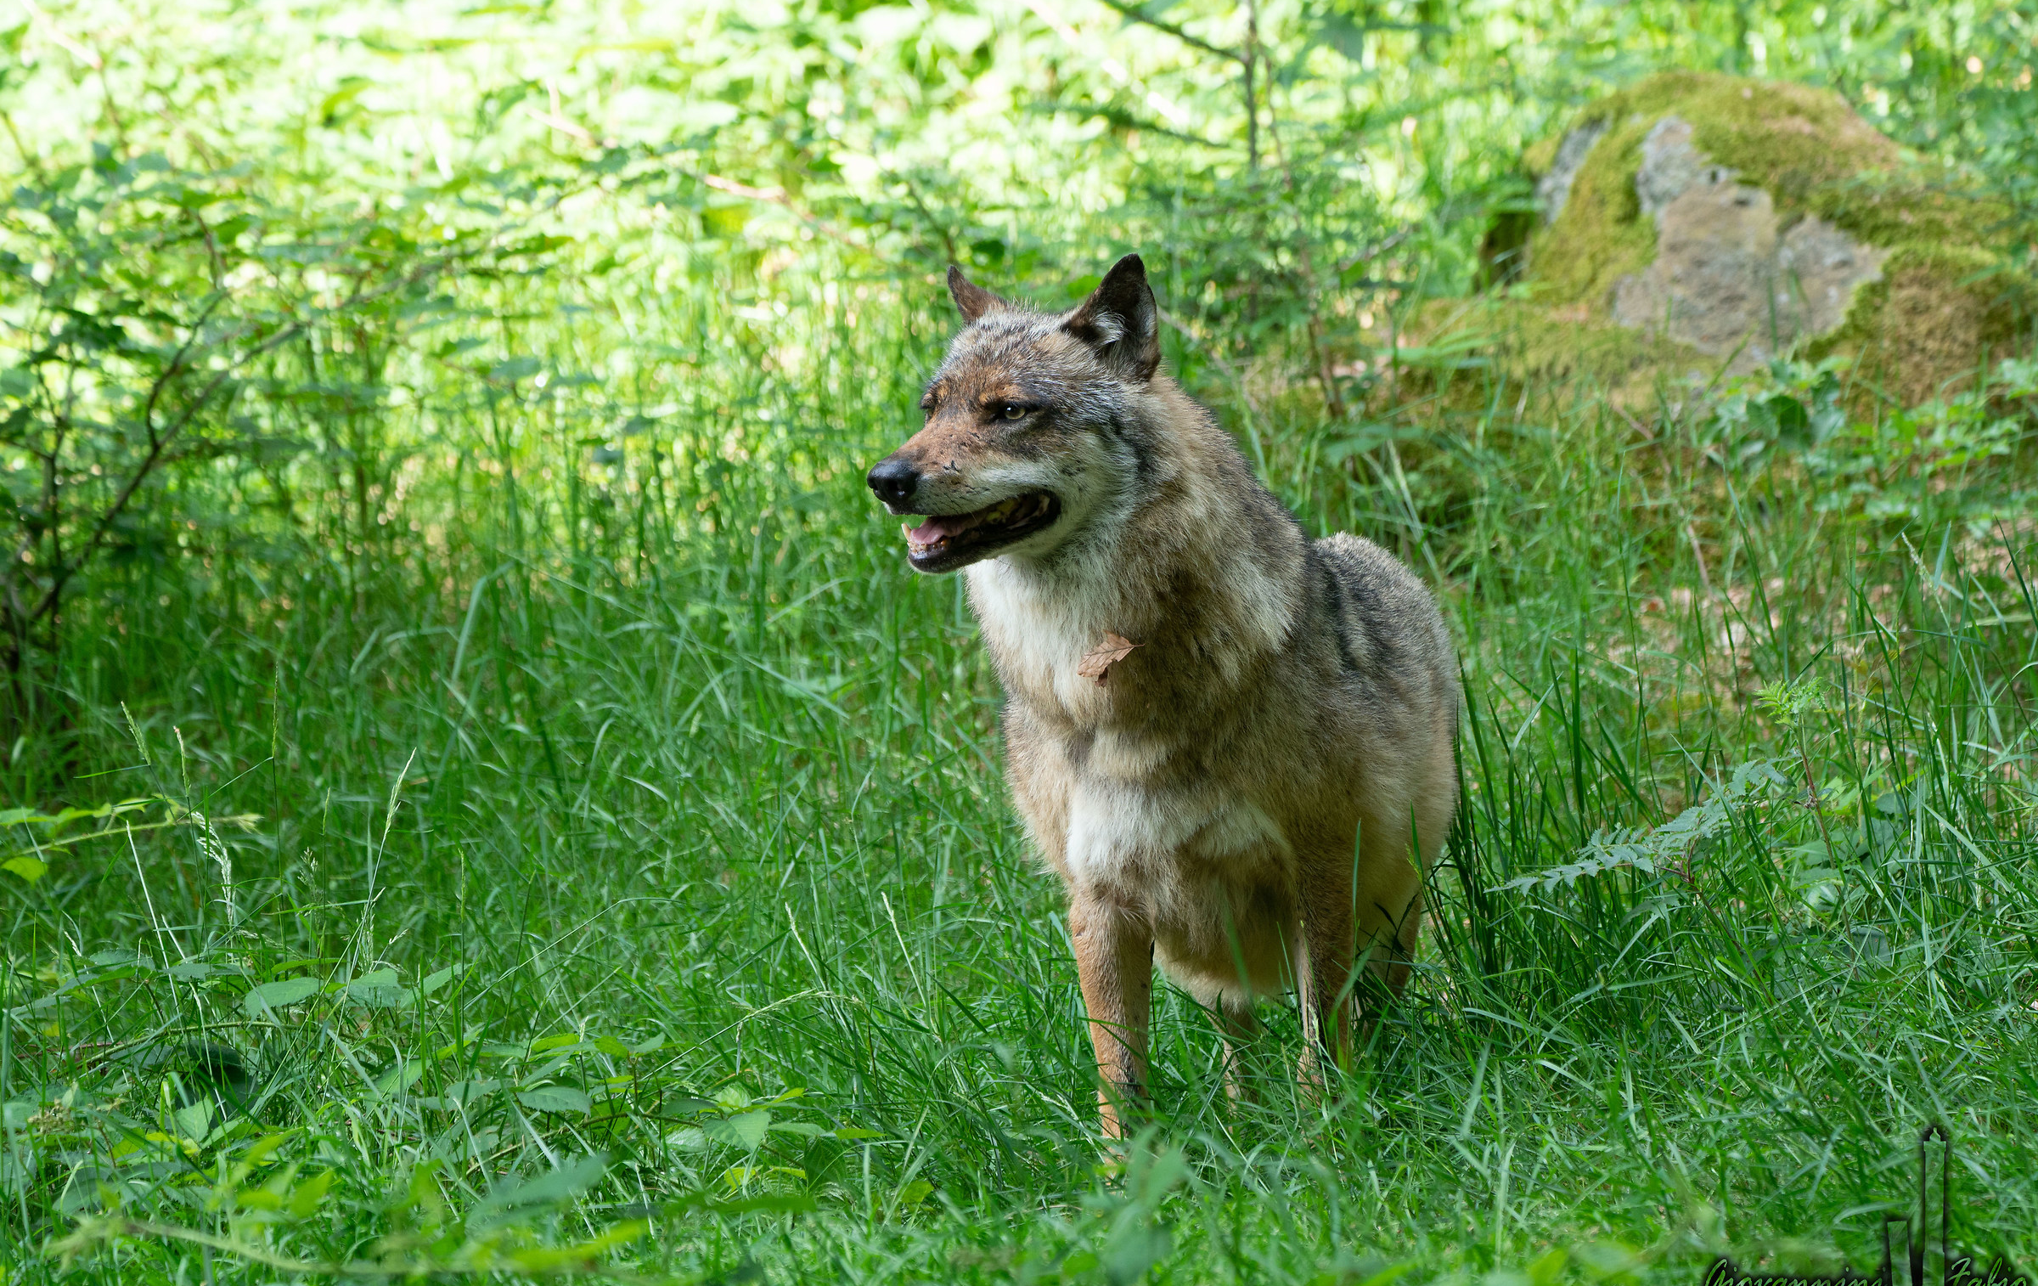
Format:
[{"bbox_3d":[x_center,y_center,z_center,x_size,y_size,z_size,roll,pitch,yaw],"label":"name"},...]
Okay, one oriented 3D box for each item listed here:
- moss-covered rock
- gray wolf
[{"bbox_3d":[0.881,-0.472,26.200,0.760,0.450,0.600,0,5,0],"label":"moss-covered rock"},{"bbox_3d":[0.182,0.047,21.600,0.410,0.930,1.100,1,5,16],"label":"gray wolf"}]

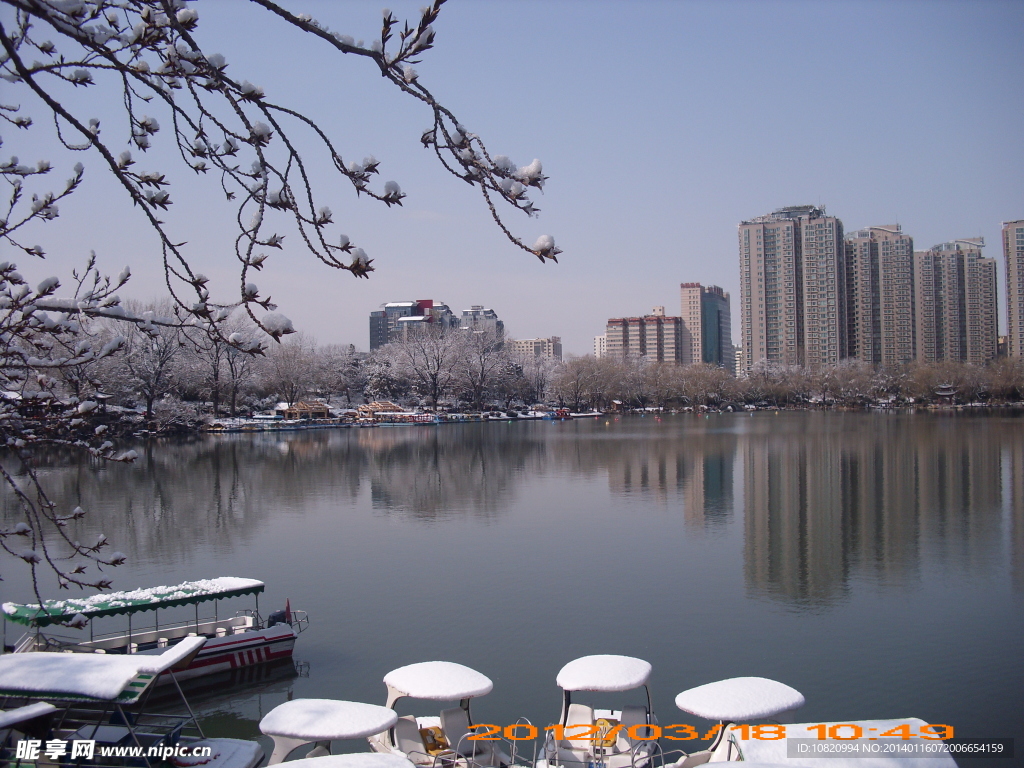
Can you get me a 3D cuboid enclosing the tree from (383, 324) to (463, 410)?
[{"bbox_3d":[-17.650,-3.250,210.000,15.780,16.960,15.000,0,0,0],"label":"tree"}]

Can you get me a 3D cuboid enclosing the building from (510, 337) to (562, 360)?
[{"bbox_3d":[19.830,-14.960,900.000,42.200,48.600,17.000,0,0,25],"label":"building"}]

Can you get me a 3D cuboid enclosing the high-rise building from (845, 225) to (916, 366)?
[{"bbox_3d":[179.930,-35.150,536.000,42.480,83.650,20.000,0,0,25],"label":"high-rise building"}]

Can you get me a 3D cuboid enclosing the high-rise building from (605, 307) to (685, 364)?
[{"bbox_3d":[85.170,-19.500,680.000,46.230,54.650,17.000,0,0,25],"label":"high-rise building"}]

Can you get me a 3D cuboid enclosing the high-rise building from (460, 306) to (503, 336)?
[{"bbox_3d":[-19.370,-21.130,690.000,23.400,58.650,18.000,0,0,25],"label":"high-rise building"}]

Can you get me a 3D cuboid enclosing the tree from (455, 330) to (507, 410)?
[{"bbox_3d":[-6.270,-2.690,212.000,11.150,15.930,11.000,0,0,0],"label":"tree"}]

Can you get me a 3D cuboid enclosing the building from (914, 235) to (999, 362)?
[{"bbox_3d":[243.770,-34.970,584.000,41.300,83.490,20.000,0,0,25],"label":"building"}]

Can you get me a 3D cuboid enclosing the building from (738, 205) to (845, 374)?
[{"bbox_3d":[124.920,-34.870,476.000,42.570,82.700,20.000,0,0,25],"label":"building"}]

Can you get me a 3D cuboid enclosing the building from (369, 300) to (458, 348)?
[{"bbox_3d":[-59.410,-20.760,650.000,48.240,57.670,28.000,0,0,25],"label":"building"}]

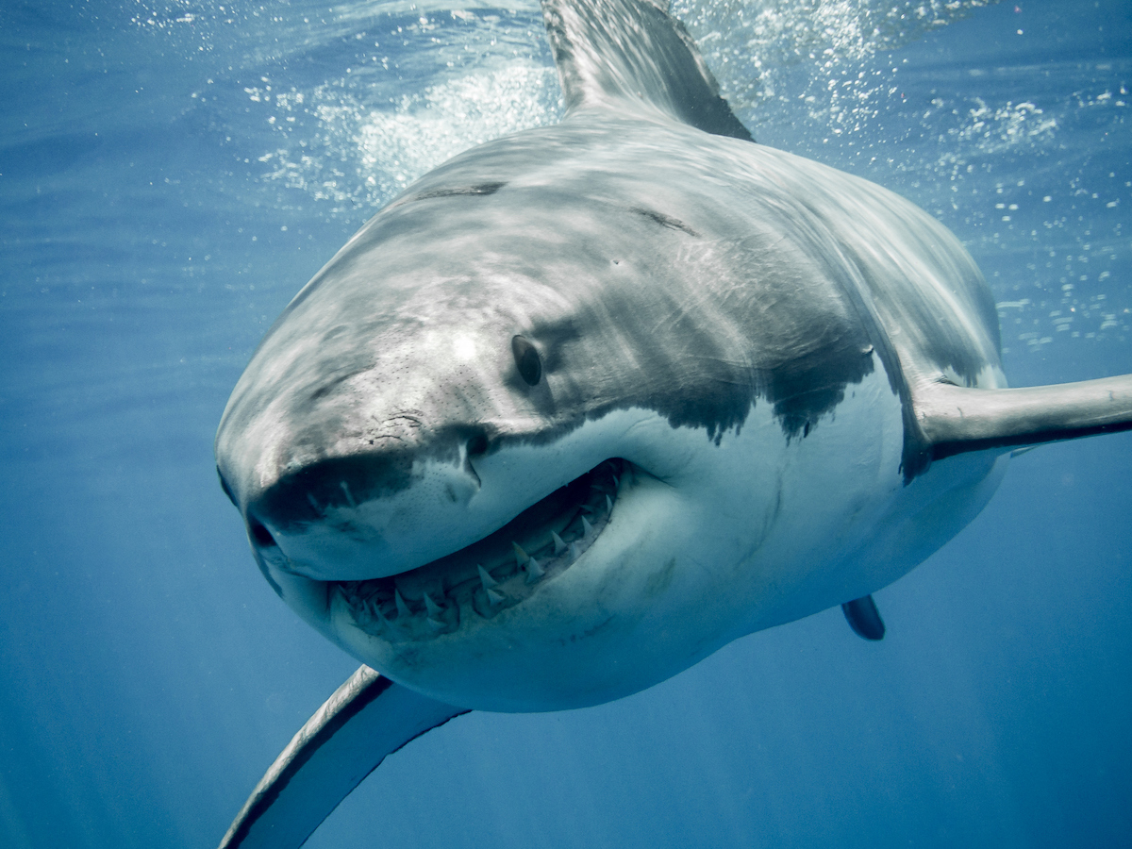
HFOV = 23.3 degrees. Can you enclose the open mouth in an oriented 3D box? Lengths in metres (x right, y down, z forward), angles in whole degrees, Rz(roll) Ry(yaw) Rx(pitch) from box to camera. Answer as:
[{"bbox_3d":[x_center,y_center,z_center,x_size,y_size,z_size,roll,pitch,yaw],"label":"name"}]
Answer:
[{"bbox_3d":[-0.082,0.121,2.650,0.310,0.120,0.200,-22,-2,18],"label":"open mouth"}]

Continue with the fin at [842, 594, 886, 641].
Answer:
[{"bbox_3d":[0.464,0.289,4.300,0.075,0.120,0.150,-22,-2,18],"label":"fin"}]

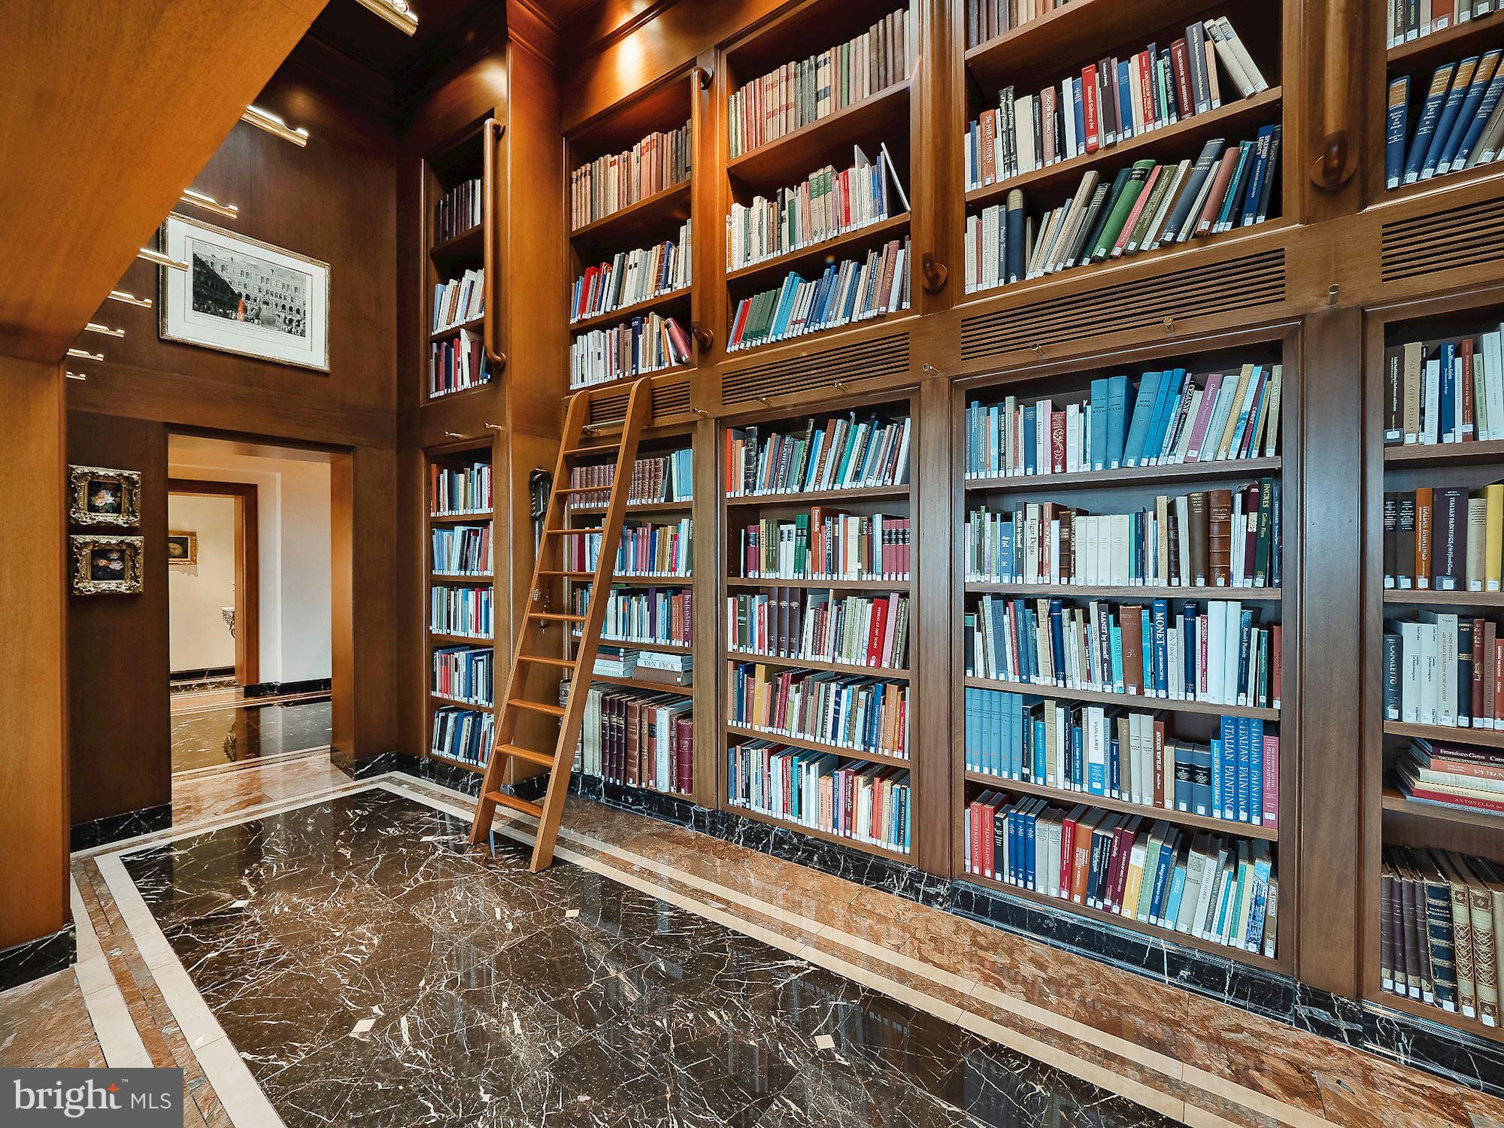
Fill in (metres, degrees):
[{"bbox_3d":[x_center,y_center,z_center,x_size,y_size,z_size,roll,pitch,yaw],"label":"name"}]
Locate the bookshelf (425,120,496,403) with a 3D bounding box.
[{"bbox_3d":[-1.753,-1.841,3.883,0.831,1.619,0.312,0,0,35],"label":"bookshelf"}]

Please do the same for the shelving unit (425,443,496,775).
[{"bbox_3d":[-1.749,0.251,3.892,0.824,1.995,0.312,0,0,35],"label":"shelving unit"}]

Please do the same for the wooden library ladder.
[{"bbox_3d":[-0.968,0.213,3.240,0.525,2.528,0.156,0,-15,35],"label":"wooden library ladder"}]

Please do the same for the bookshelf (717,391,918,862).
[{"bbox_3d":[0.343,0.264,2.955,1.068,2.016,0.312,0,0,35],"label":"bookshelf"}]

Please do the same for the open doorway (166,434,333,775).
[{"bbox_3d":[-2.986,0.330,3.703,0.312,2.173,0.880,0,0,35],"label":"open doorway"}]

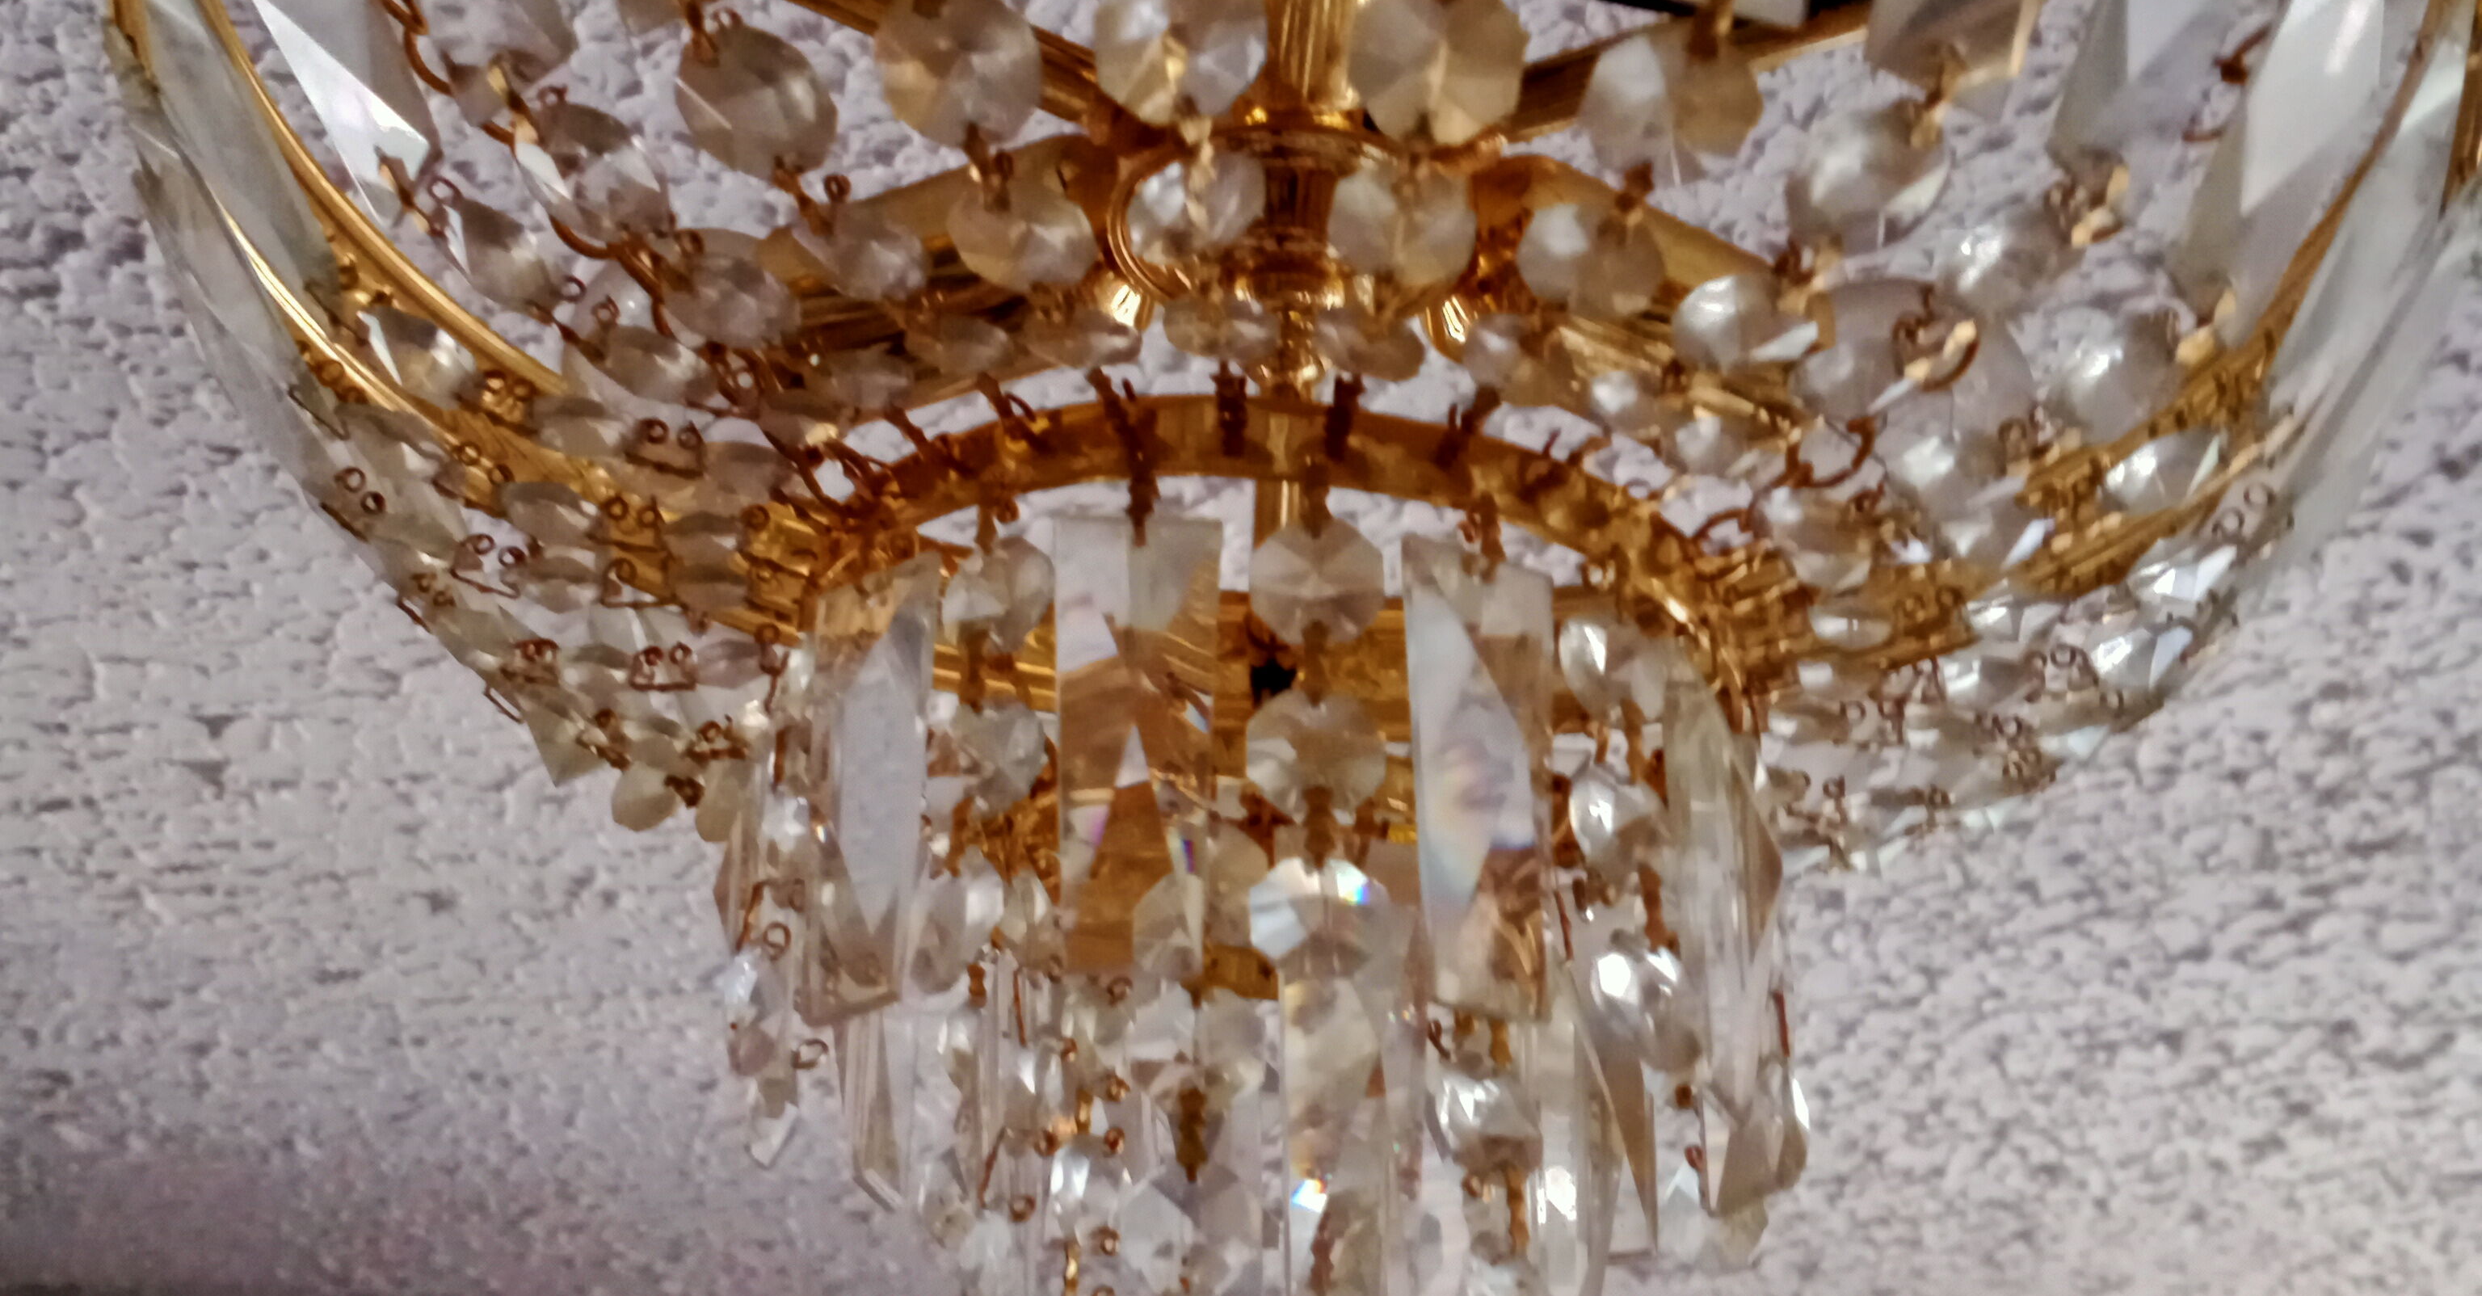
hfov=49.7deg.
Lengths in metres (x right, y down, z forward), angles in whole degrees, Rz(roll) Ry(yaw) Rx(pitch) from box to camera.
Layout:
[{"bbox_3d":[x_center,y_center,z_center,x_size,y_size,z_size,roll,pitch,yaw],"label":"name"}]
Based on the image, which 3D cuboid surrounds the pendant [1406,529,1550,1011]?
[{"bbox_3d":[0.025,0.013,0.273,0.016,0.050,0.007,13,-28,-19],"label":"pendant"}]

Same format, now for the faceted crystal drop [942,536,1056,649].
[{"bbox_3d":[-0.026,-0.006,0.284,0.014,0.014,0.007,-10,-29,25],"label":"faceted crystal drop"}]

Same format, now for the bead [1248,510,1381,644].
[{"bbox_3d":[0.008,-0.007,0.278,0.014,0.014,0.007,5,-26,-4],"label":"bead"}]

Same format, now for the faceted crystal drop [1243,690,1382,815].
[{"bbox_3d":[0.007,0.011,0.269,0.014,0.014,0.007,6,-26,-4],"label":"faceted crystal drop"}]

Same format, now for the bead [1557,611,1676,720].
[{"bbox_3d":[0.041,0.002,0.288,0.014,0.014,0.007,22,-32,-33],"label":"bead"}]

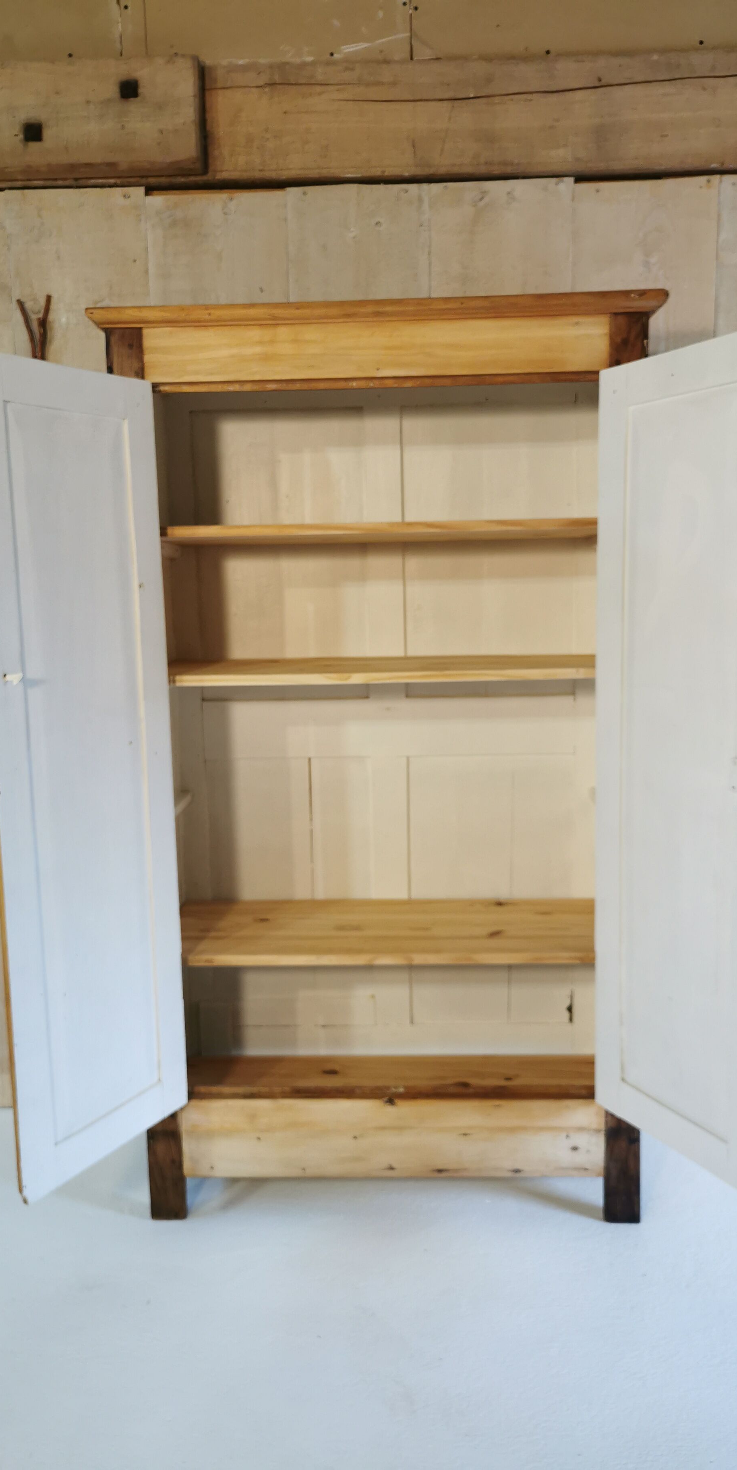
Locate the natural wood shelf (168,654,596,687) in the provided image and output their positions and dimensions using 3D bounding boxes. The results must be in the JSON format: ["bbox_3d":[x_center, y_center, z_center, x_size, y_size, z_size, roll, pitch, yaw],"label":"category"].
[{"bbox_3d":[0.038,-0.141,2.485,0.979,0.020,0.407,-1,8,3],"label":"natural wood shelf"}]

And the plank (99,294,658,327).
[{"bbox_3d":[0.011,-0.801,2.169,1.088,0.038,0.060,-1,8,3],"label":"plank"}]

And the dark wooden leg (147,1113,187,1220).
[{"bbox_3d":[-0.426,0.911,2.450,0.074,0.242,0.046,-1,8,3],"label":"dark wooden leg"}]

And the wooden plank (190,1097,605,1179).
[{"bbox_3d":[0.050,0.841,2.407,0.886,0.173,0.027,-1,8,3],"label":"wooden plank"}]

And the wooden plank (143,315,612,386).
[{"bbox_3d":[0.013,-0.734,2.191,0.886,0.106,0.027,-1,8,3],"label":"wooden plank"}]

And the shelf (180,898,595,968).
[{"bbox_3d":[0.051,0.436,2.564,0.979,0.020,0.407,-1,8,3],"label":"shelf"}]

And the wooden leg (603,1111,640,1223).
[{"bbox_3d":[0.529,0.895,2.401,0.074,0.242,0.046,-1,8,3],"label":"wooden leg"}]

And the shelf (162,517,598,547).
[{"bbox_3d":[0.031,-0.430,2.445,0.979,0.020,0.407,-1,8,3],"label":"shelf"}]

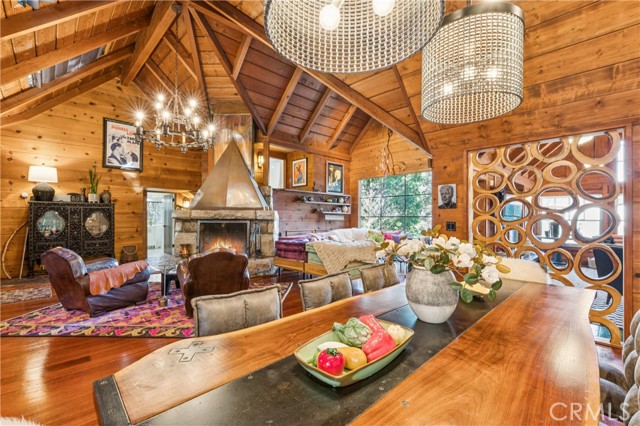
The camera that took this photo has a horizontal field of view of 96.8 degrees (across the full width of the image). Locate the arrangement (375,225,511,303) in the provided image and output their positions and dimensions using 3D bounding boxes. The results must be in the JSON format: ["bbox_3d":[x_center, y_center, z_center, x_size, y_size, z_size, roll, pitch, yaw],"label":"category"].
[{"bbox_3d":[0.710,0.285,1.690,0.700,0.430,0.520,0,0,22],"label":"arrangement"}]

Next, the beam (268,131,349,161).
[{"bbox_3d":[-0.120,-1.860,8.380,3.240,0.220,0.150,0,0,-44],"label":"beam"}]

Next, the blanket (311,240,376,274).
[{"bbox_3d":[0.470,0.800,5.200,1.220,0.560,0.500,0,0,44],"label":"blanket"}]

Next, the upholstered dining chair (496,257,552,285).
[{"bbox_3d":[1.860,0.930,2.800,0.600,0.940,0.600,0,0,43],"label":"upholstered dining chair"}]

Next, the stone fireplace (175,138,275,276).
[{"bbox_3d":[-2.120,-0.130,6.620,2.220,3.060,1.000,0,0,1],"label":"stone fireplace"}]

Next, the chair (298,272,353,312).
[{"bbox_3d":[0.235,0.950,2.020,0.530,0.900,0.600,0,0,-42],"label":"chair"}]

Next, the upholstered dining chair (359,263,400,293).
[{"bbox_3d":[0.660,0.860,2.100,0.480,0.860,0.580,0,0,-44],"label":"upholstered dining chair"}]

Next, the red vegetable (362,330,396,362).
[{"bbox_3d":[0.215,0.485,1.030,0.100,0.090,0.120,0,0,37],"label":"red vegetable"}]

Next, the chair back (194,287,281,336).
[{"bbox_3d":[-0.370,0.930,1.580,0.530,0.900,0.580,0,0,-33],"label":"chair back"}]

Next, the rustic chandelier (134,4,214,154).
[{"bbox_3d":[-2.217,-2.135,4.420,1.080,2.170,1.080,0,0,-44],"label":"rustic chandelier"}]

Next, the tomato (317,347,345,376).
[{"bbox_3d":[0.034,0.472,0.895,0.085,0.080,0.085,0,0,0],"label":"tomato"}]

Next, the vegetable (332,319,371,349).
[{"bbox_3d":[0.128,0.470,1.107,0.150,0.100,0.105,0,0,32],"label":"vegetable"}]

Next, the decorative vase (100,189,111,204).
[{"bbox_3d":[-5.590,-0.435,7.410,0.200,0.350,0.200,0,0,-44],"label":"decorative vase"}]

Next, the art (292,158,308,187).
[{"bbox_3d":[-0.614,-1.243,8.880,0.035,0.840,0.740,0,0,-44],"label":"art"}]

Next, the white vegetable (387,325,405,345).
[{"bbox_3d":[0.303,0.482,1.115,0.073,0.068,0.073,0,0,0],"label":"white vegetable"}]

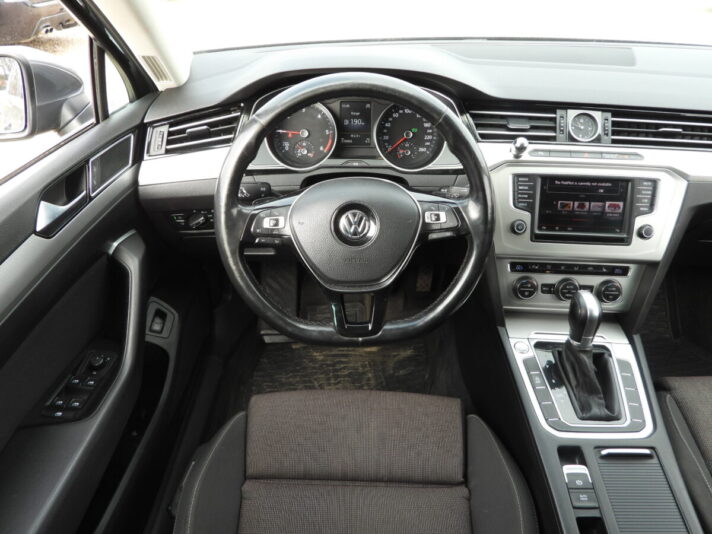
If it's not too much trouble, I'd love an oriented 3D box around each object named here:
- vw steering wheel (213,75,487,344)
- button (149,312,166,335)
[{"bbox_3d":[-0.002,-0.074,0.682,0.372,0.361,0.090,0,8,0],"label":"vw steering wheel"},{"bbox_3d":[-0.353,0.099,0.880,0.022,0.036,0.012,17,-12,-24],"label":"button"}]

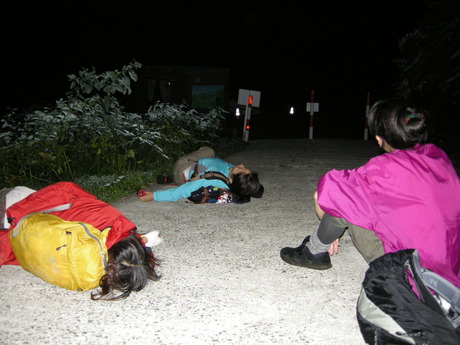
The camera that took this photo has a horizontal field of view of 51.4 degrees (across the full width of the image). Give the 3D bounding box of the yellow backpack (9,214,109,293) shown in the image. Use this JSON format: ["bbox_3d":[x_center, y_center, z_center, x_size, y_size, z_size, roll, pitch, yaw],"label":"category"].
[{"bbox_3d":[-0.762,0.350,2.150,0.450,0.310,0.220,9,-20,32],"label":"yellow backpack"}]

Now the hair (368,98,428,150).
[{"bbox_3d":[0.722,-0.201,2.050,0.250,0.225,0.190,4,9,44],"label":"hair"}]

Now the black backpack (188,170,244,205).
[{"bbox_3d":[-0.122,0.110,3.760,0.460,0.210,0.310,7,11,23],"label":"black backpack"}]

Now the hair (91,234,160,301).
[{"bbox_3d":[-0.450,0.404,2.080,0.250,0.210,0.240,6,6,-41],"label":"hair"}]

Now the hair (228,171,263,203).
[{"bbox_3d":[0.132,0.112,3.700,0.240,0.220,0.190,20,17,24],"label":"hair"}]

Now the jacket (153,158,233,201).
[{"bbox_3d":[-0.266,0.056,3.800,0.520,0.290,0.720,7,11,25],"label":"jacket"}]

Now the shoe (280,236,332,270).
[{"bbox_3d":[0.381,0.406,2.380,0.260,0.130,0.100,5,11,15],"label":"shoe"}]

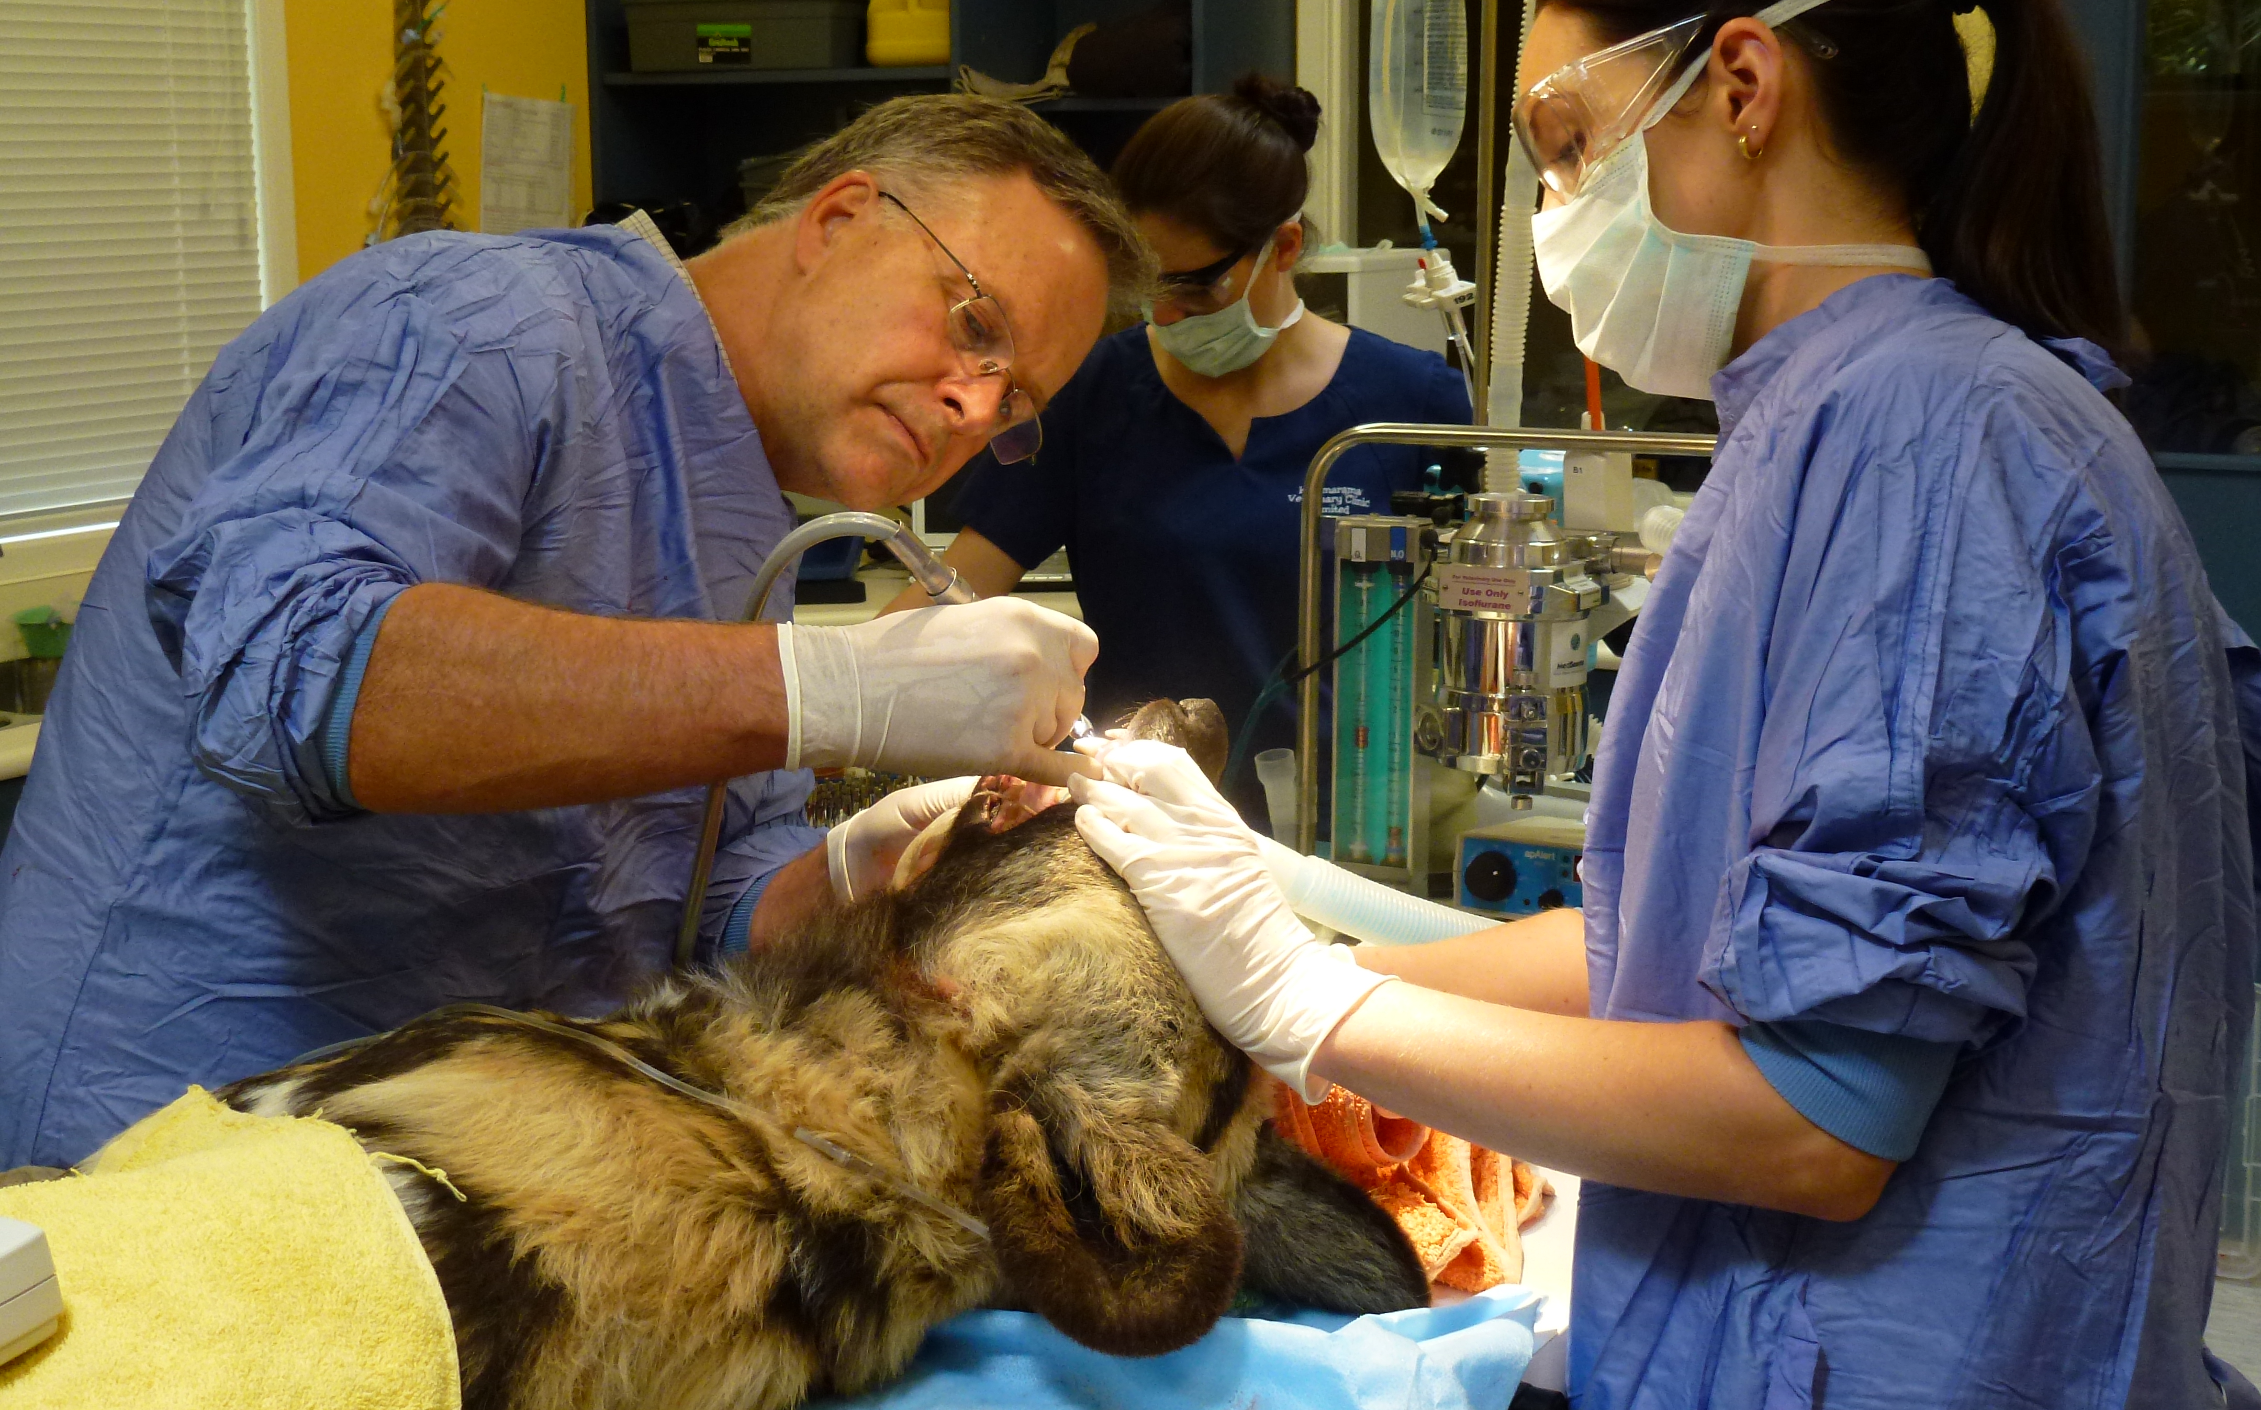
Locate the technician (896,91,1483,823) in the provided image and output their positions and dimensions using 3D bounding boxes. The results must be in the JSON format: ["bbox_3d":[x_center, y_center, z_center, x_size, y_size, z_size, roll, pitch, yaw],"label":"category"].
[{"bbox_3d":[0.057,0.252,2.577,0.550,1.627,0.360,1,8,14],"label":"technician"}]

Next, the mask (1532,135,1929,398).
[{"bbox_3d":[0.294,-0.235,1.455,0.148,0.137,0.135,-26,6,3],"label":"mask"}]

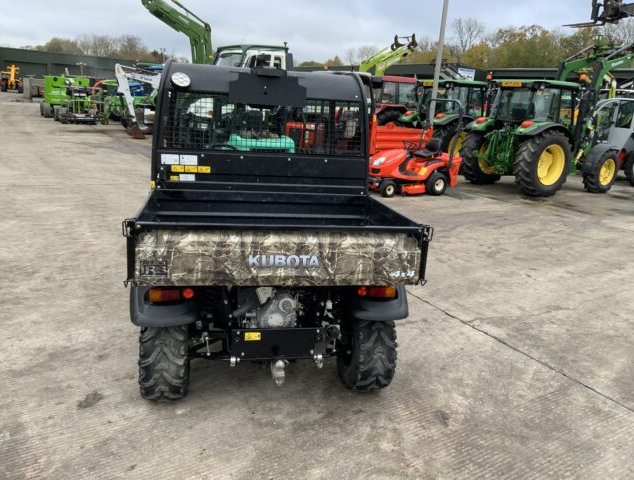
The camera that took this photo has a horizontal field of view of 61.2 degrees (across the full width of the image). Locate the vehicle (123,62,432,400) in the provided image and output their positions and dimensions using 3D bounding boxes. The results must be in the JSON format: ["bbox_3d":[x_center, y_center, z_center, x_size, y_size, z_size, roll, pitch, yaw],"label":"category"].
[{"bbox_3d":[-0.442,-0.372,4.147,1.570,2.000,3.030,1,14,-11],"label":"vehicle"}]

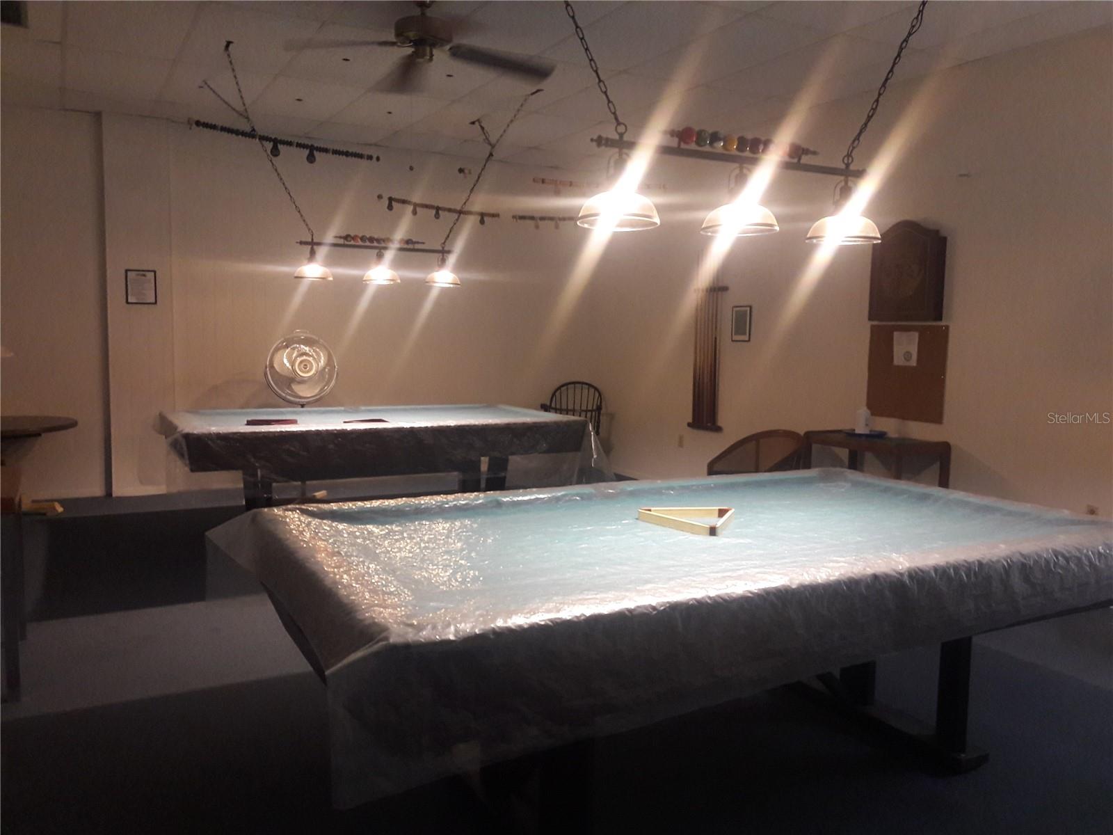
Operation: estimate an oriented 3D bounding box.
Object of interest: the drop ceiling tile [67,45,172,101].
[{"bbox_3d":[-2.878,-2.236,5.883,0.610,0.025,1.220,-2,7,-28],"label":"drop ceiling tile"}]

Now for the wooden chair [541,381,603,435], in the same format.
[{"bbox_3d":[0.153,0.115,8.691,0.600,0.900,0.560,2,6,12],"label":"wooden chair"}]

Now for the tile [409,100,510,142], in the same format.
[{"bbox_3d":[-0.750,-2.327,7.069,0.600,0.020,1.209,-2,6,-29],"label":"tile"}]

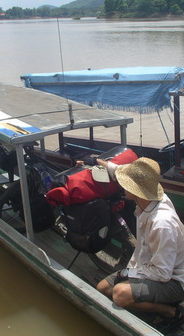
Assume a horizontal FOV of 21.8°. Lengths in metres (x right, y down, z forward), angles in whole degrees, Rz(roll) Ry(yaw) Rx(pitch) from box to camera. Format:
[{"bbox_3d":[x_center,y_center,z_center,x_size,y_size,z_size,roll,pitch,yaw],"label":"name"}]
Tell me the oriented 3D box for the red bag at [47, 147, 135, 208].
[{"bbox_3d":[0.007,0.063,3.857,0.720,0.310,0.260,-24,-9,-25],"label":"red bag"}]

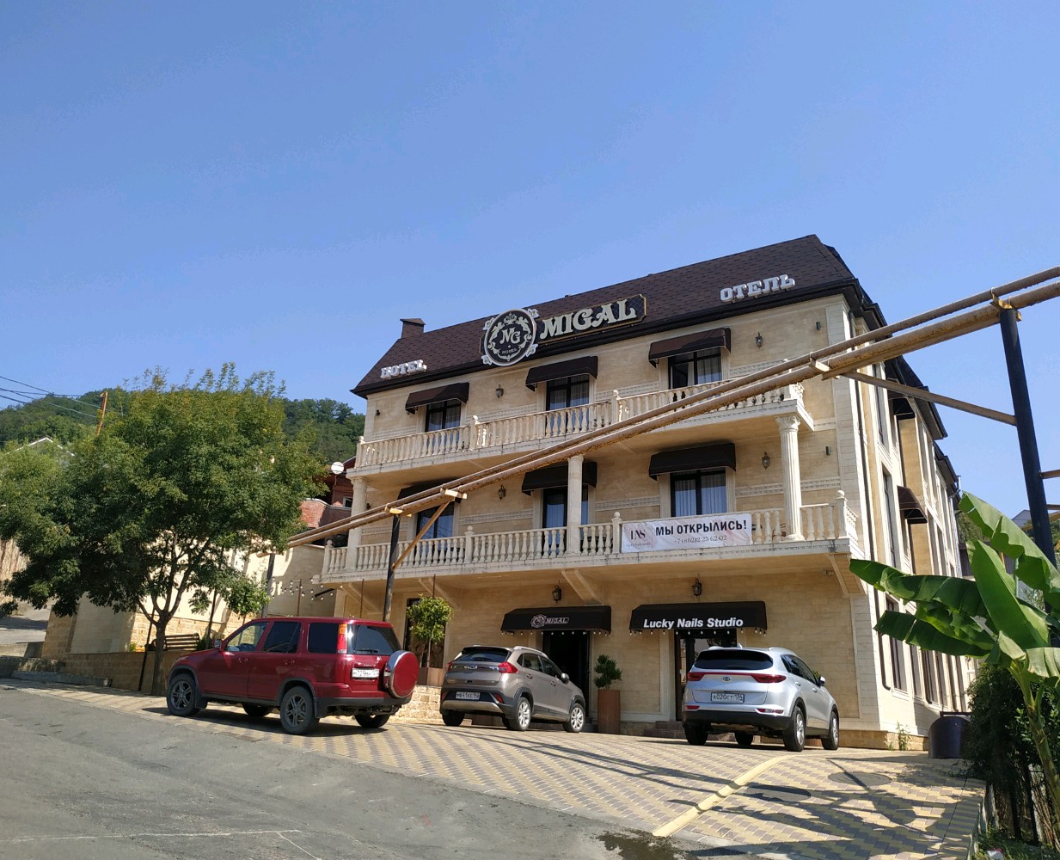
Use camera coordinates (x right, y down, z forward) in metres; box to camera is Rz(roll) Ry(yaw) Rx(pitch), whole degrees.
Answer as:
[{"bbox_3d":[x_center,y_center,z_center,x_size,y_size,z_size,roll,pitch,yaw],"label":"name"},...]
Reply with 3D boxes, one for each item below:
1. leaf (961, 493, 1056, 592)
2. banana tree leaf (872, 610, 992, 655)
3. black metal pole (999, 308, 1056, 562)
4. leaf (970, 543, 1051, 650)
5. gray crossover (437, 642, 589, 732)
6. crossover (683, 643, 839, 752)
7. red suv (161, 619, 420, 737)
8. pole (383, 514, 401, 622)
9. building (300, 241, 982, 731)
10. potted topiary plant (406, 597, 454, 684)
[{"bbox_3d":[4.095,0.962,6.800,0.780,0.720,0.400,-8,-21,30],"label":"leaf"},{"bbox_3d":[4.086,2.055,8.050,1.120,0.450,0.400,-1,-18,10],"label":"banana tree leaf"},{"bbox_3d":[5.701,1.115,8.779,0.200,5.400,0.200,-8,-21,30],"label":"black metal pole"},{"bbox_3d":[3.922,1.352,6.500,0.620,0.820,0.350,-8,-21,30],"label":"leaf"},{"bbox_3d":[-0.246,5.583,17.056,1.770,1.570,4.200,-7,-22,26],"label":"gray crossover"},{"bbox_3d":[4.269,4.892,14.421,1.860,1.640,4.480,-9,-22,30],"label":"crossover"},{"bbox_3d":[-3.840,3.800,12.700,4.450,1.680,1.780,-7,-19,30],"label":"red suv"},{"bbox_3d":[-3.873,4.780,21.755,0.190,4.900,0.190,-8,-21,30],"label":"pole"},{"bbox_3d":[5.320,3.808,28.026,16.300,12.500,19.000,-9,-22,31],"label":"building"},{"bbox_3d":[-2.196,4.618,17.400,1.020,2.000,1.000,-9,-22,31],"label":"potted topiary plant"}]

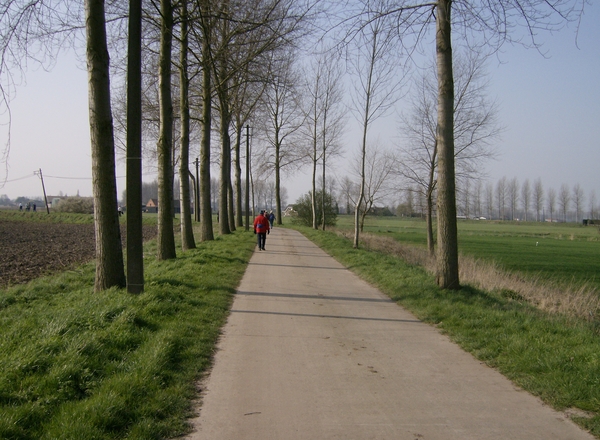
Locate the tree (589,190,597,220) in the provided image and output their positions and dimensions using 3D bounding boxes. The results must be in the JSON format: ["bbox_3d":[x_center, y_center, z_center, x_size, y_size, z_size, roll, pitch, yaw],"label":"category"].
[{"bbox_3d":[149.282,-7.400,320.000,4.200,15.600,4.200,0,1,-3],"label":"tree"}]

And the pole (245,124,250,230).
[{"bbox_3d":[-4.004,-3.223,48.000,0.520,8.100,0.300,0,1,-3],"label":"pole"}]

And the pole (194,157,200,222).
[{"bbox_3d":[-12.261,-3.648,75.000,0.700,7.900,0.300,0,1,-9],"label":"pole"}]

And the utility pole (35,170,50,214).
[{"bbox_3d":[-44.268,-4.823,108.000,1.100,7.900,0.400,-11,1,-16],"label":"utility pole"}]

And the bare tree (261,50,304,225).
[{"bbox_3d":[-1.926,-9.079,69.000,5.000,19.100,5.000,0,1,-3],"label":"bare tree"}]

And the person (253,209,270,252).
[{"bbox_3d":[-1.594,0.453,26.300,0.640,1.690,0.450,0,1,-3],"label":"person"}]

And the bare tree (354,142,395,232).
[{"bbox_3d":[6.297,-2.747,53.000,3.500,7.600,3.400,0,1,-3],"label":"bare tree"}]

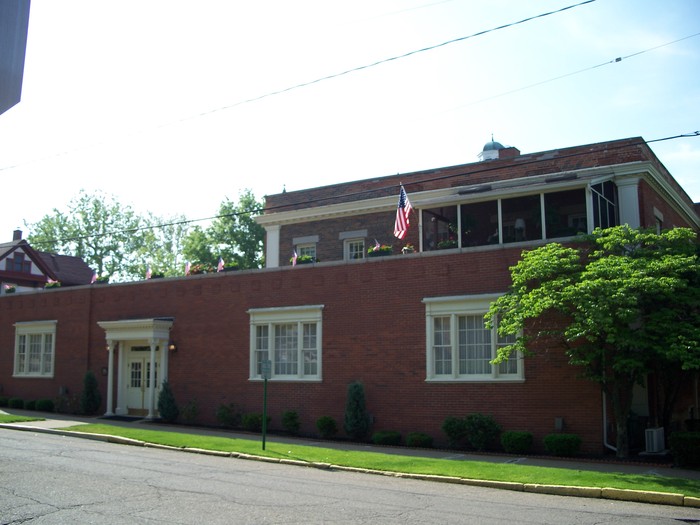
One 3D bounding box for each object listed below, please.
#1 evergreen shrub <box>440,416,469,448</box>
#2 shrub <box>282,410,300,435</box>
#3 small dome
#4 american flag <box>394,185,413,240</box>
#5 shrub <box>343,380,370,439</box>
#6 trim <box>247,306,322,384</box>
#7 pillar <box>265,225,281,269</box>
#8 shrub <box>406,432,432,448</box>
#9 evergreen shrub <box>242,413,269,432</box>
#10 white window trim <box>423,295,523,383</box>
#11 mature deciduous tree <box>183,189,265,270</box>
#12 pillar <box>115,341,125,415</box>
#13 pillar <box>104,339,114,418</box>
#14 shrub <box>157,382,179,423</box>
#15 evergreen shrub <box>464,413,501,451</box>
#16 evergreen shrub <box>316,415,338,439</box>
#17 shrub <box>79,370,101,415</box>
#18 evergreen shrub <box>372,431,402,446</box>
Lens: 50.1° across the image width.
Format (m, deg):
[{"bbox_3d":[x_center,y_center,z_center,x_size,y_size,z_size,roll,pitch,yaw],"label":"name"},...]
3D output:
[{"bbox_3d":[2.719,4.401,19.373,0.800,0.810,0.800,0,-8,0],"label":"evergreen shrub"},{"bbox_3d":[-1.723,4.712,22.035,0.514,0.714,0.514,0,-8,0],"label":"shrub"},{"bbox_3d":[5.754,-4.659,30.000,0.880,0.440,0.880,0,-8,0],"label":"small dome"},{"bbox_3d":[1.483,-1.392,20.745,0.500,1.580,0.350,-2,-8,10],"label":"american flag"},{"bbox_3d":[0.209,4.121,20.834,0.702,1.688,0.702,0,-8,0],"label":"shrub"},{"bbox_3d":[-2.031,2.545,23.245,2.900,2.310,0.250,-5,-9,31],"label":"trim"},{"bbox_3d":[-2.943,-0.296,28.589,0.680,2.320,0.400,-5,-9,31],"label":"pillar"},{"bbox_3d":[1.824,4.672,19.637,0.662,0.424,0.629,0,-8,0],"label":"shrub"},{"bbox_3d":[-2.862,4.846,22.660,0.764,0.612,0.764,0,-8,0],"label":"evergreen shrub"},{"bbox_3d":[3.282,2.065,19.987,2.860,2.290,0.250,-5,-9,31],"label":"white window trim"},{"bbox_3d":[-7.104,1.975,46.050,7.000,12.900,7.000,-5,-9,31],"label":"mature deciduous tree"},{"bbox_3d":[-8.216,4.113,26.760,0.320,2.650,0.270,-5,-10,32],"label":"pillar"},{"bbox_3d":[-8.498,4.043,26.435,0.280,2.710,0.280,-5,-9,31],"label":"pillar"},{"bbox_3d":[-6.044,4.603,24.777,0.707,1.405,0.707,0,-8,0],"label":"shrub"},{"bbox_3d":[3.317,4.230,18.728,0.874,0.961,0.874,0,-8,0],"label":"evergreen shrub"},{"bbox_3d":[-0.646,4.718,21.494,0.680,0.690,0.680,0,-8,0],"label":"evergreen shrub"},{"bbox_3d":[-9.337,4.665,26.817,0.780,1.570,0.780,-5,-9,31],"label":"shrub"},{"bbox_3d":[0.984,4.746,20.174,0.837,0.436,0.795,0,-8,0],"label":"evergreen shrub"}]

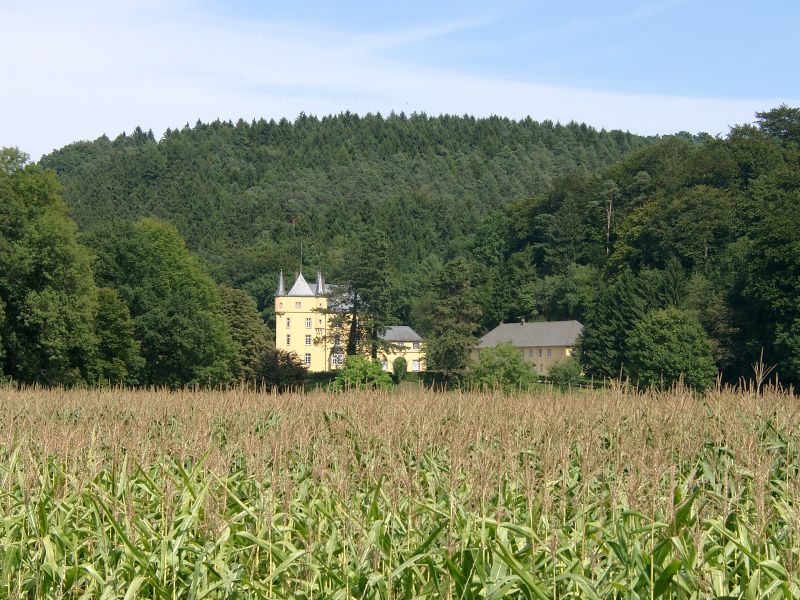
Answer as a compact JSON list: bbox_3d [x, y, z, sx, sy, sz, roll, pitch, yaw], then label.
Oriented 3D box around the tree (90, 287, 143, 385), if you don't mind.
[{"bbox_3d":[-38.780,5.180,315.000,7.700,14.040,7.700,0,-2,0],"label":"tree"}]

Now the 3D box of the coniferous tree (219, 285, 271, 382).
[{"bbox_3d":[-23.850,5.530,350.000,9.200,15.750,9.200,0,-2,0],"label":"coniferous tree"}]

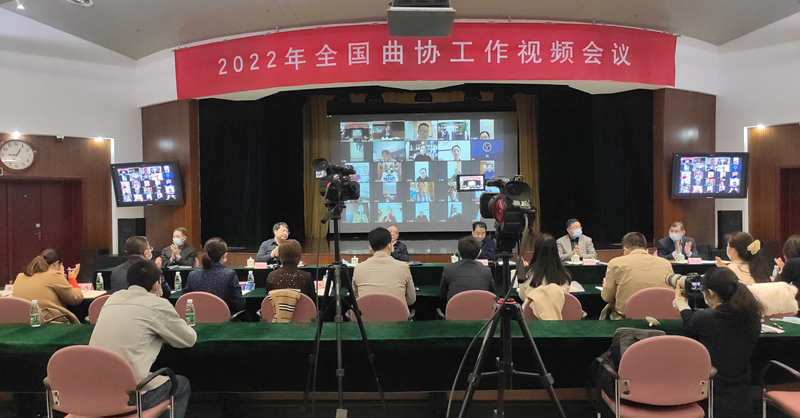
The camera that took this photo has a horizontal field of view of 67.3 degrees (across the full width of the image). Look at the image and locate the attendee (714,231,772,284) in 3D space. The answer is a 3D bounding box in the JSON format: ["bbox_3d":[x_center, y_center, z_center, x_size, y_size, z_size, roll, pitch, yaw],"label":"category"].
[{"bbox_3d":[2.910,0.843,5.050,0.500,1.300,0.720,-1,2,-35],"label":"attendee"}]

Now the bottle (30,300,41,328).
[{"bbox_3d":[-2.322,0.669,3.830,0.061,0.174,0.061,-1,0,2],"label":"bottle"}]

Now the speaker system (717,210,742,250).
[{"bbox_3d":[5.639,0.360,10.300,0.330,0.650,0.380,0,1,18],"label":"speaker system"}]

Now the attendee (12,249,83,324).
[{"bbox_3d":[-2.769,0.888,4.720,0.540,1.210,0.700,-1,0,25],"label":"attendee"}]

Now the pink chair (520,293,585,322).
[{"bbox_3d":[1.165,1.056,4.780,0.560,0.870,0.570,-1,1,2],"label":"pink chair"}]

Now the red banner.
[{"bbox_3d":[0.407,-2.278,9.600,8.300,0.850,1.150,-1,1,2],"label":"red banner"}]

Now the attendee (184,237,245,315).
[{"bbox_3d":[-1.445,0.851,4.680,0.500,1.260,0.700,-1,0,10],"label":"attendee"}]

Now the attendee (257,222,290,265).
[{"bbox_3d":[-1.634,0.814,7.950,0.540,1.300,0.720,-1,0,-16],"label":"attendee"}]

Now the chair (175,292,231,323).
[{"bbox_3d":[-1.537,1.104,4.979,0.550,0.870,0.570,0,1,4],"label":"chair"}]

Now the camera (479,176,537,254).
[{"bbox_3d":[0.447,0.015,2.500,0.210,0.290,0.370,-1,1,-3],"label":"camera"}]

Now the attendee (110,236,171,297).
[{"bbox_3d":[-2.079,0.849,4.760,0.530,1.280,0.700,-1,0,21],"label":"attendee"}]

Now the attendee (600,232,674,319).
[{"bbox_3d":[1.868,0.832,4.850,0.570,1.290,0.780,-1,1,2],"label":"attendee"}]

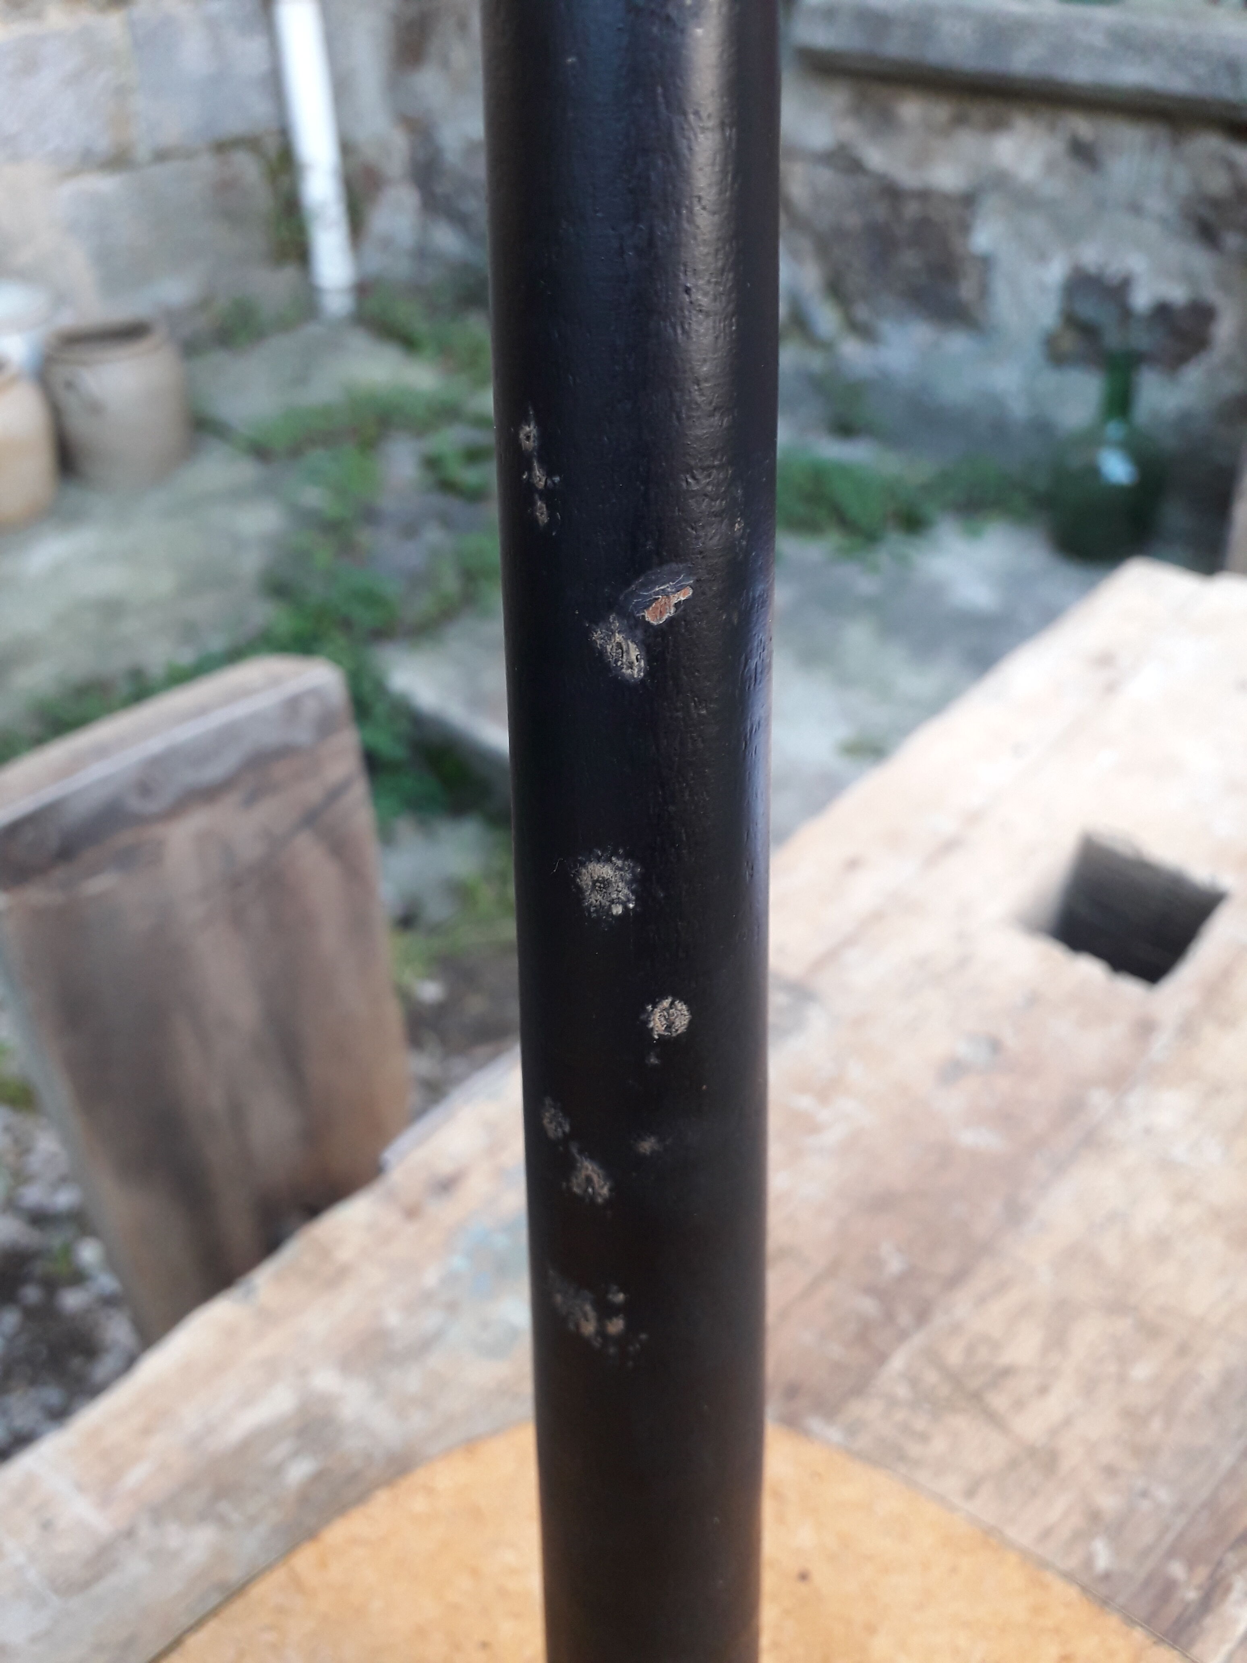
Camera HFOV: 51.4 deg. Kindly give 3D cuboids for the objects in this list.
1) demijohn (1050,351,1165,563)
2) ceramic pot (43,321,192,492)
[{"bbox_3d":[0.897,-0.688,2.369,0.187,0.358,0.187,11,36,18],"label":"demijohn"},{"bbox_3d":[-1.111,-0.946,2.864,0.277,0.306,0.277,-13,36,-17],"label":"ceramic pot"}]

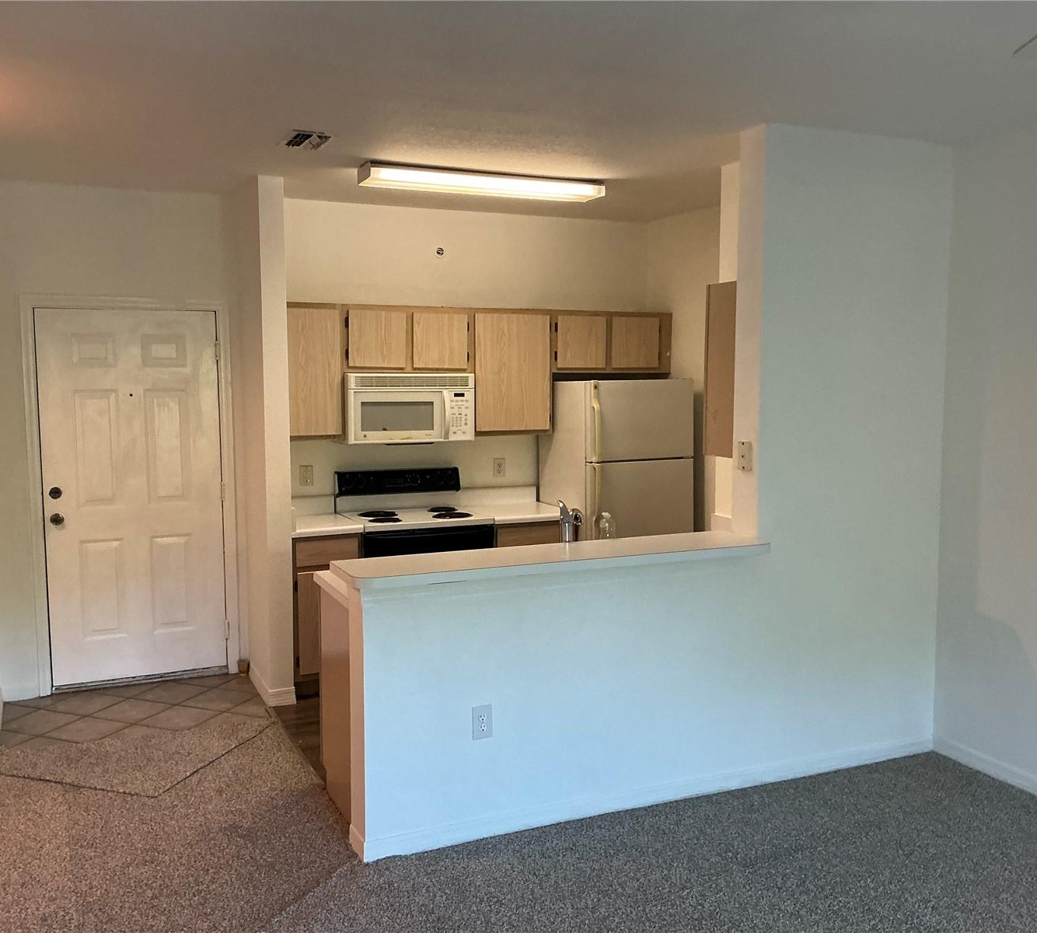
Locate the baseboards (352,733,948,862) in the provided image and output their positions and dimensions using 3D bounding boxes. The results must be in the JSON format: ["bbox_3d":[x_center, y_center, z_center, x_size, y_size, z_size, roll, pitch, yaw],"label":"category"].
[{"bbox_3d":[0.678,1.310,4.068,2.668,0.072,0.016,-2,6,-24],"label":"baseboards"}]

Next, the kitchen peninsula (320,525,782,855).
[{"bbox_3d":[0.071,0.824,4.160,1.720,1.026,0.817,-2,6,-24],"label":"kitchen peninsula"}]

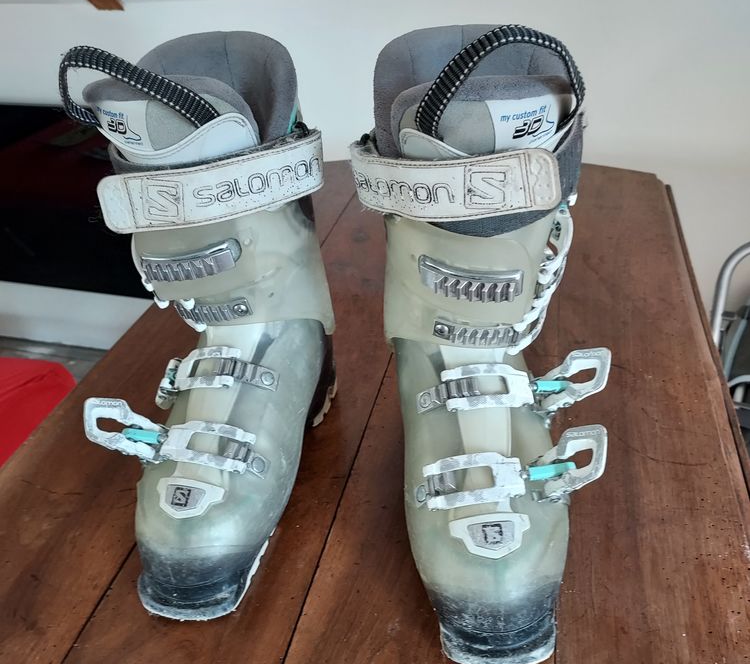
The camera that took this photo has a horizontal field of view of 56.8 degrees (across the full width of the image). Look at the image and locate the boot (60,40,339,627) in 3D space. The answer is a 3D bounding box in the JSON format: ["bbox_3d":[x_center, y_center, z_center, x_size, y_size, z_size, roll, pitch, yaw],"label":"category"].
[{"bbox_3d":[-0.114,-0.024,0.490,0.160,0.320,0.290,3,34,10],"label":"boot"}]

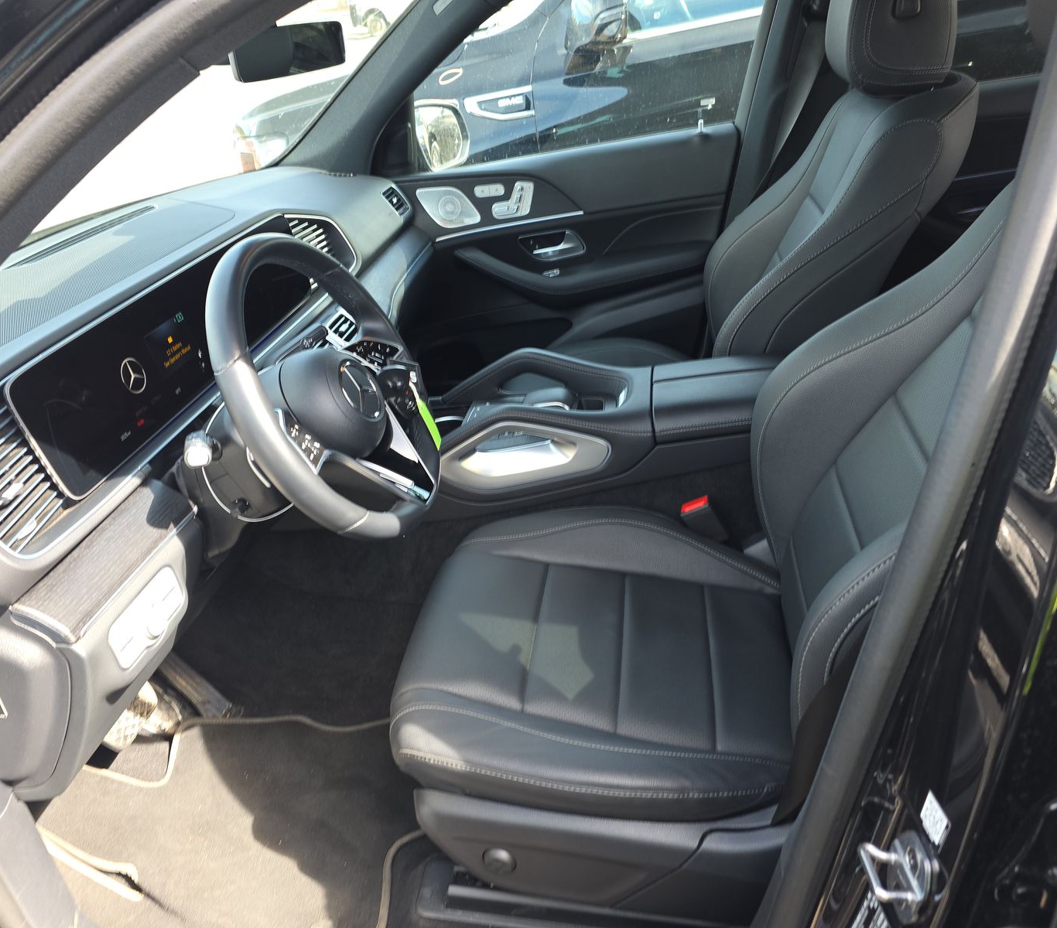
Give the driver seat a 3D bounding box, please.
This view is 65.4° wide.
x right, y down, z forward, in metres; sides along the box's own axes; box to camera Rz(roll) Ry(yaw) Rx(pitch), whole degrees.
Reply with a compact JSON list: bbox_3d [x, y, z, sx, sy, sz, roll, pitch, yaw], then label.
[{"bbox_3d":[0.273,-0.002,0.929,0.990,1.000,0.550,-4,29,12],"label":"driver seat"}]

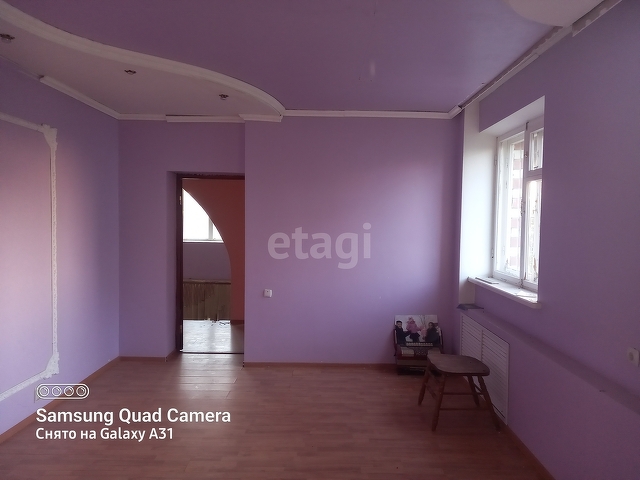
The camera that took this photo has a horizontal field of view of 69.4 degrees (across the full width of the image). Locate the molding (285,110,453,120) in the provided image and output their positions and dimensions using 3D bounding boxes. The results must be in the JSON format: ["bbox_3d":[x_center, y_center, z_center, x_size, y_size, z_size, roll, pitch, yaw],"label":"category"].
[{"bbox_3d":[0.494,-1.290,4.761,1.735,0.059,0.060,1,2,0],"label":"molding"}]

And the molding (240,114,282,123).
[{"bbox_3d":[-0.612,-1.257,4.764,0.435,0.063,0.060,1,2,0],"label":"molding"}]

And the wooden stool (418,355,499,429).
[{"bbox_3d":[1.097,1.205,3.678,0.525,0.425,0.515,1,2,0],"label":"wooden stool"}]

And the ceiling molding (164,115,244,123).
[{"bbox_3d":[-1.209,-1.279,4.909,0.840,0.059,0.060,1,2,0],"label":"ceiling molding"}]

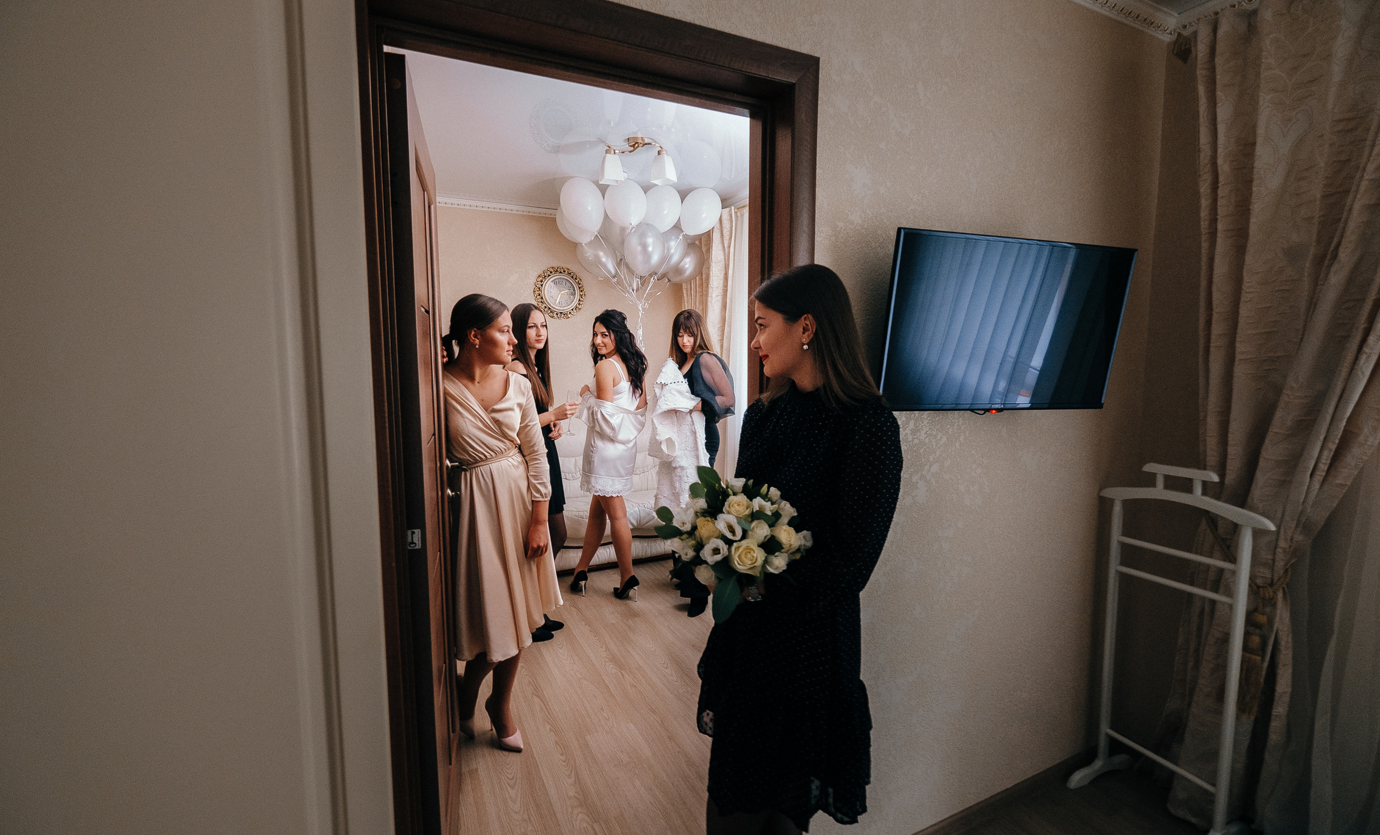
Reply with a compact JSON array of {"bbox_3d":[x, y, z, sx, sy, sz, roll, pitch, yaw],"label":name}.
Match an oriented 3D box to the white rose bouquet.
[{"bbox_3d":[0.079,0.221,1.020,0.265,0.265,0.245,0,6,0],"label":"white rose bouquet"}]

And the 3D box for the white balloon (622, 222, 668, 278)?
[{"bbox_3d":[-0.276,-1.023,3.500,0.268,0.325,0.268,5,3,0],"label":"white balloon"}]

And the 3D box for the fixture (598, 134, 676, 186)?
[{"bbox_3d":[-0.269,-1.304,2.930,0.400,0.250,0.380,1,6,11],"label":"fixture"}]

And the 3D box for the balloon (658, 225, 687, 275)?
[{"bbox_3d":[-0.135,-1.075,3.700,0.255,0.300,0.255,11,6,-26],"label":"balloon"}]

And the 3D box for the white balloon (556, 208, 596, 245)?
[{"bbox_3d":[-0.749,-1.285,3.820,0.260,0.310,0.260,-27,-6,0],"label":"white balloon"}]

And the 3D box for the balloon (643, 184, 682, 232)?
[{"bbox_3d":[-0.182,-1.330,3.660,0.265,0.305,0.265,0,6,0],"label":"balloon"}]

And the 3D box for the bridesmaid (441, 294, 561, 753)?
[{"bbox_3d":[-0.749,0.402,2.074,0.480,1.660,0.400,-5,8,-42],"label":"bridesmaid"}]

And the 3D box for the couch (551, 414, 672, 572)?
[{"bbox_3d":[-0.867,0.527,4.242,1.950,0.970,0.860,-3,7,-25],"label":"couch"}]

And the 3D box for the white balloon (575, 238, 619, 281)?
[{"bbox_3d":[-0.592,-1.002,3.650,0.260,0.310,0.260,-37,0,0],"label":"white balloon"}]

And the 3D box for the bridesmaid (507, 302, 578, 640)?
[{"bbox_3d":[-0.796,0.281,2.991,0.450,1.719,0.420,4,7,30],"label":"bridesmaid"}]

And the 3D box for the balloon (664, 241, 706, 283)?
[{"bbox_3d":[-0.035,-1.007,3.720,0.255,0.300,0.255,37,0,0],"label":"balloon"}]

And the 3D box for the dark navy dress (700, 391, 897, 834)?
[{"bbox_3d":[0.216,0.356,1.108,0.330,0.850,0.420,-4,7,-30],"label":"dark navy dress"}]

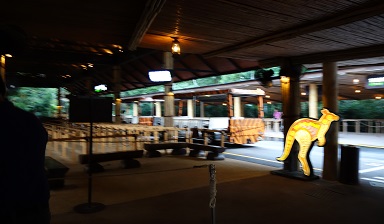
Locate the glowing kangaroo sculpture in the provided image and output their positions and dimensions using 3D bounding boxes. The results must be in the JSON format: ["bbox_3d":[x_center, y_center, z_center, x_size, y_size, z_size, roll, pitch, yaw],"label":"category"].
[{"bbox_3d":[2.680,0.715,6.980,0.200,1.600,1.500,0,0,-39],"label":"glowing kangaroo sculpture"}]

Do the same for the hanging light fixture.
[{"bbox_3d":[-0.307,-1.235,5.650,0.180,0.320,0.180,0,0,-34],"label":"hanging light fixture"}]

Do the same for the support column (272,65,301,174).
[{"bbox_3d":[2.563,0.090,7.730,0.420,2.920,0.420,0,0,-34],"label":"support column"}]

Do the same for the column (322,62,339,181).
[{"bbox_3d":[3.200,0.175,6.880,0.360,2.750,0.360,0,0,-34],"label":"column"}]

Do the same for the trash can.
[{"bbox_3d":[3.424,1.125,6.480,0.400,0.850,0.400,0,0,-34],"label":"trash can"}]

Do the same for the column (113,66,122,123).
[{"bbox_3d":[-4.691,-0.600,18.800,0.420,4.300,0.420,0,0,-34],"label":"column"}]

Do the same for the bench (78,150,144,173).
[{"bbox_3d":[-2.180,1.335,8.120,1.680,0.430,0.420,0,0,-30],"label":"bench"}]

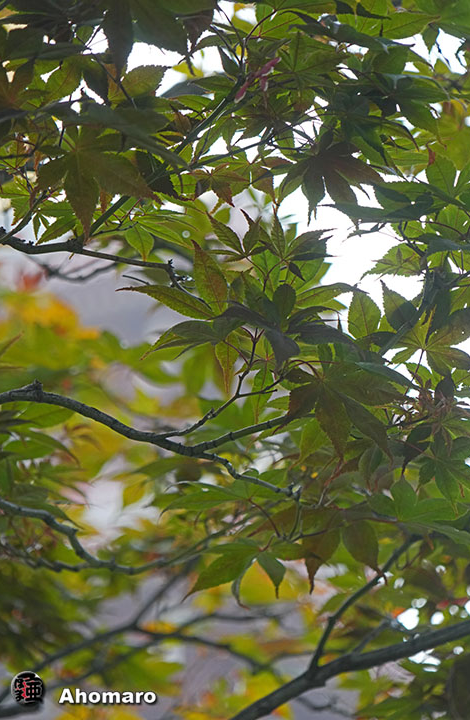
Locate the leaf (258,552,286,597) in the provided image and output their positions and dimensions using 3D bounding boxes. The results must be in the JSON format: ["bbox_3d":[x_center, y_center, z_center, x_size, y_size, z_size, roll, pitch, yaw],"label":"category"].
[{"bbox_3d":[0.021,0.126,2.800,0.016,0.027,0.011,0,-8,0],"label":"leaf"}]

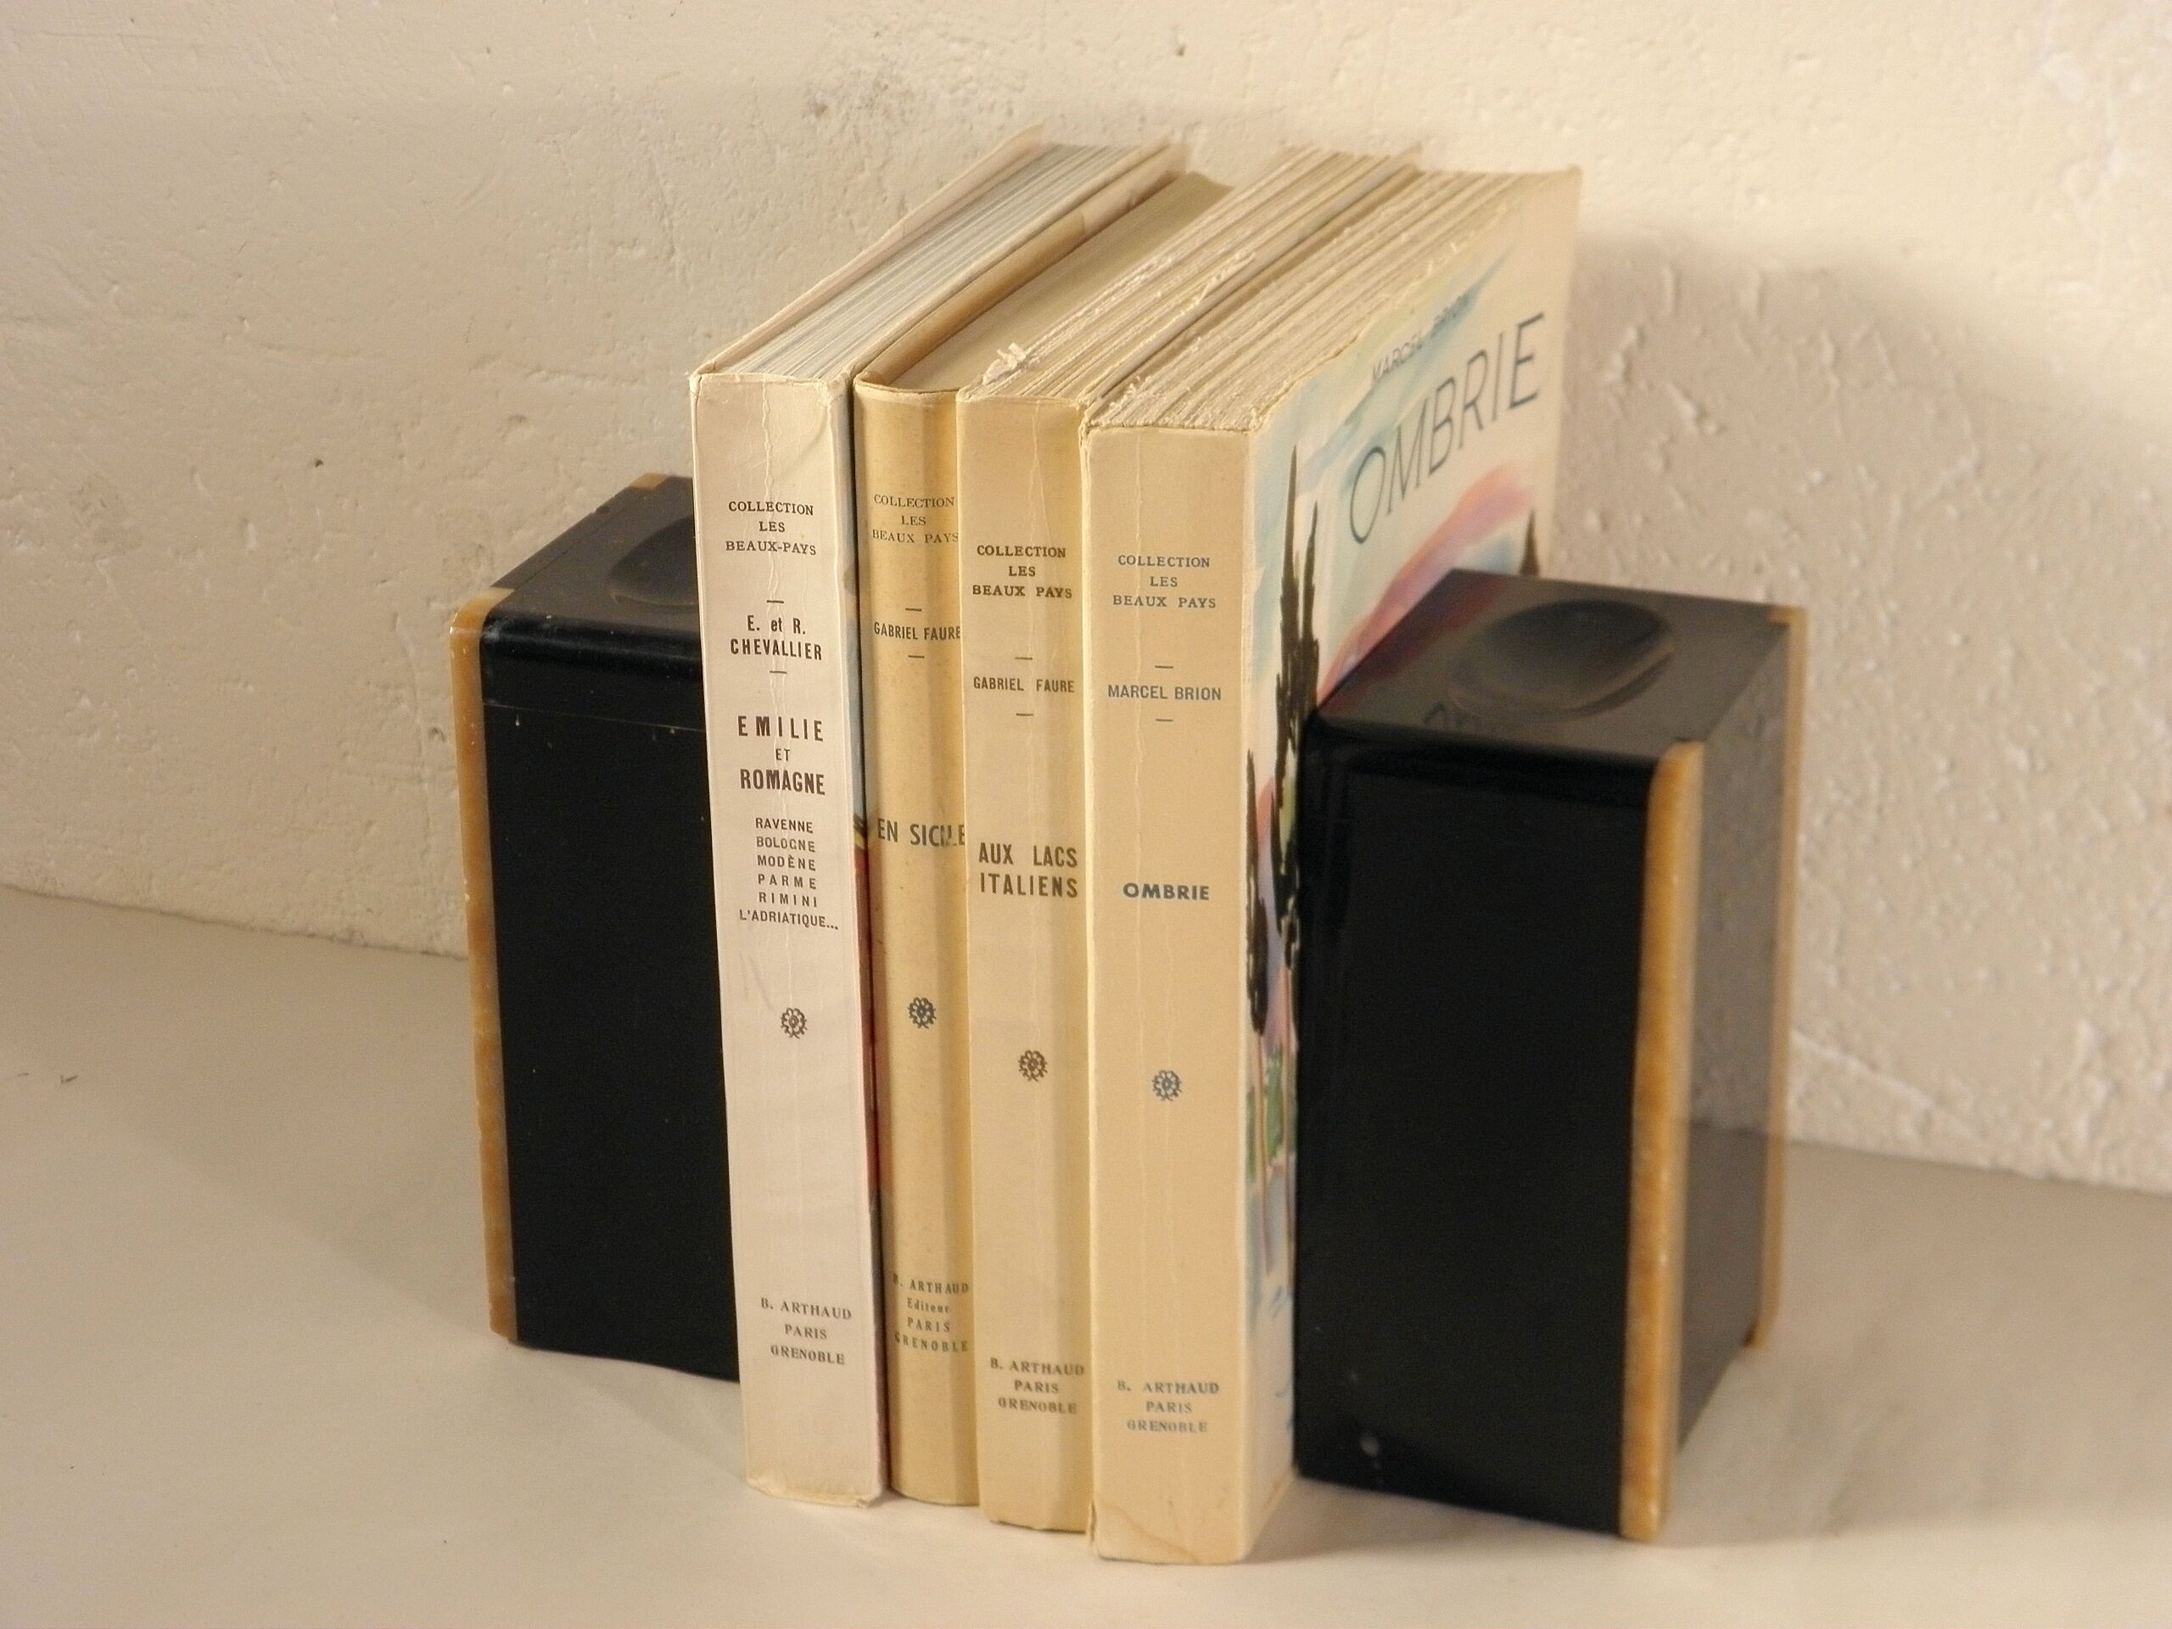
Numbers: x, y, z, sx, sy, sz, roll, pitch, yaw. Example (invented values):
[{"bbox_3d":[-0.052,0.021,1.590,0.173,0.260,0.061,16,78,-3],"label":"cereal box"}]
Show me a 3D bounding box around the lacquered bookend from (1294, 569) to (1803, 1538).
[{"bbox_3d":[0.086,0.043,0.931,0.068,0.150,0.087,8,24,20],"label":"lacquered bookend"}]

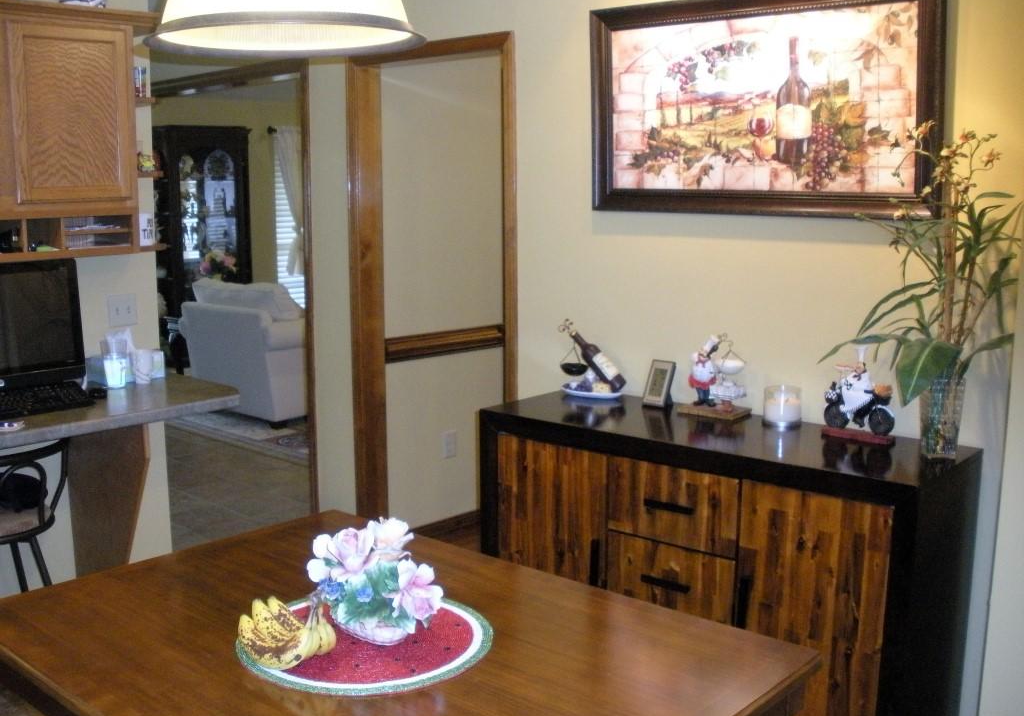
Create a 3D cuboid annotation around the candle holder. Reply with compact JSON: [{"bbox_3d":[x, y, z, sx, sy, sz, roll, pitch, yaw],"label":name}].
[{"bbox_3d":[0.759,0.136,2.991,0.105,0.110,0.105,0,9,0],"label":"candle holder"}]

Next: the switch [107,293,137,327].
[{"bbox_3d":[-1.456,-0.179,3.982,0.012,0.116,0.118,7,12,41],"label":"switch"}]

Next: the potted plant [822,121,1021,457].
[{"bbox_3d":[0.997,-0.148,2.598,0.420,0.800,0.340,7,12,41],"label":"potted plant"}]

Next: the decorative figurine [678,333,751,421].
[{"bbox_3d":[0.603,0.046,3.157,0.187,0.240,0.120,7,12,41],"label":"decorative figurine"}]

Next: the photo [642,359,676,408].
[{"bbox_3d":[0.456,0.078,3.286,0.076,0.137,0.070,7,12,41],"label":"photo"}]

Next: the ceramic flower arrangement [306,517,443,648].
[{"bbox_3d":[-0.238,0.384,1.844,0.240,0.185,0.185,7,12,41],"label":"ceramic flower arrangement"}]

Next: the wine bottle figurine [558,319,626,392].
[{"bbox_3d":[0.262,-0.007,3.486,0.230,0.245,0.140,7,12,41],"label":"wine bottle figurine"}]

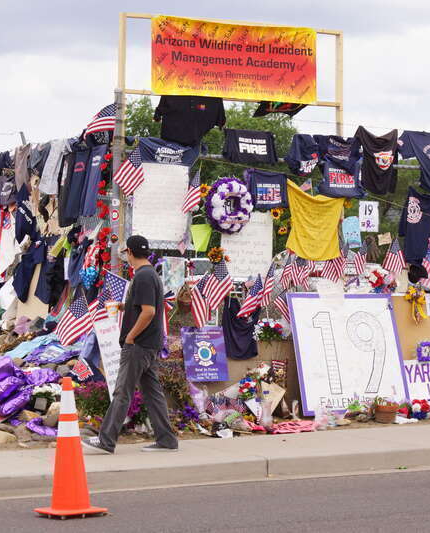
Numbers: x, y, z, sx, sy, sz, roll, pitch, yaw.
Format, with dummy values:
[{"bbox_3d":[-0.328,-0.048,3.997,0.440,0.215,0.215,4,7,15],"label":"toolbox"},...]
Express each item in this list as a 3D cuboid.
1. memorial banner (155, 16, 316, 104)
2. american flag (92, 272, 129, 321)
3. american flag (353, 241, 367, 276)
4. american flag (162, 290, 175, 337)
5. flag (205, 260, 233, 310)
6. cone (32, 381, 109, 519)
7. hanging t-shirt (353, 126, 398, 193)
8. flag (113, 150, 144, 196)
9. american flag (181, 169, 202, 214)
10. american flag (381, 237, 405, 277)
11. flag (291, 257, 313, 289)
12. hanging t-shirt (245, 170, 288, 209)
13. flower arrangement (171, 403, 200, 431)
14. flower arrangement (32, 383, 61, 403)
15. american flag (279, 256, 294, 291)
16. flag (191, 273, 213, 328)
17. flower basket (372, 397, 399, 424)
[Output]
[{"bbox_3d":[0.191,-2.031,18.000,1.790,0.755,0.030,1,0,-24],"label":"memorial banner"},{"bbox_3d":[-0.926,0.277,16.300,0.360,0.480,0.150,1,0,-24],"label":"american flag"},{"bbox_3d":[1.390,-0.076,17.400,0.140,0.350,0.080,0,0,-32],"label":"american flag"},{"bbox_3d":[-0.444,0.418,16.216,0.169,0.409,0.100,0,-1,-28],"label":"american flag"},{"bbox_3d":[0.041,0.172,16.500,0.240,0.450,0.100,0,0,-32],"label":"flag"},{"bbox_3d":[-0.967,1.197,12.150,0.360,0.910,0.360,-1,0,-33],"label":"cone"},{"bbox_3d":[1.595,-1.053,18.100,0.520,0.690,0.160,1,0,-30],"label":"hanging t-shirt"},{"bbox_3d":[-0.779,-0.837,16.223,0.277,0.427,0.080,0,-1,-28],"label":"flag"},{"bbox_3d":[-0.213,-0.679,16.500,0.180,0.410,0.100,1,1,-23],"label":"american flag"},{"bbox_3d":[1.715,-0.086,17.500,0.230,0.370,0.100,1,1,-28],"label":"american flag"},{"bbox_3d":[0.829,0.057,17.262,0.183,0.303,0.100,0,-1,-28],"label":"flag"},{"bbox_3d":[0.478,-0.714,16.900,0.400,0.390,0.070,1,1,-28],"label":"hanging t-shirt"},{"bbox_3d":[-0.244,1.284,15.600,0.220,0.230,0.200,1,1,-28],"label":"flower arrangement"},{"bbox_3d":[-1.494,1.120,16.200,0.290,0.200,0.260,1,0,-24],"label":"flower arrangement"},{"bbox_3d":[0.671,0.056,17.106,0.124,0.338,0.100,0,-1,-28],"label":"american flag"},{"bbox_3d":[-0.126,0.327,17.000,0.200,0.500,0.130,1,0,-24],"label":"flag"},{"bbox_3d":[1.600,1.352,17.100,0.250,0.260,0.250,1,0,0],"label":"flower basket"}]

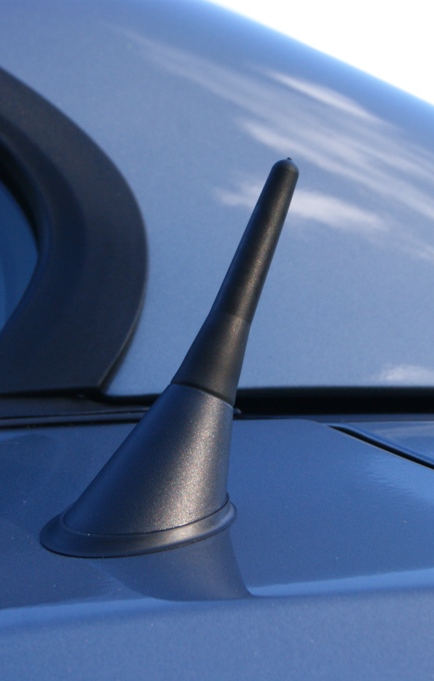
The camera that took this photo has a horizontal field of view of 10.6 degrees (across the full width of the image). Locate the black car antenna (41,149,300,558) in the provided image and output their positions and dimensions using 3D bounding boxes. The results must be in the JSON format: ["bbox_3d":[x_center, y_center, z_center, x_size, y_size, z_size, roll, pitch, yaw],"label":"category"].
[{"bbox_3d":[-0.016,0.003,0.764,0.100,0.114,0.059,-10,17,-11],"label":"black car antenna"}]

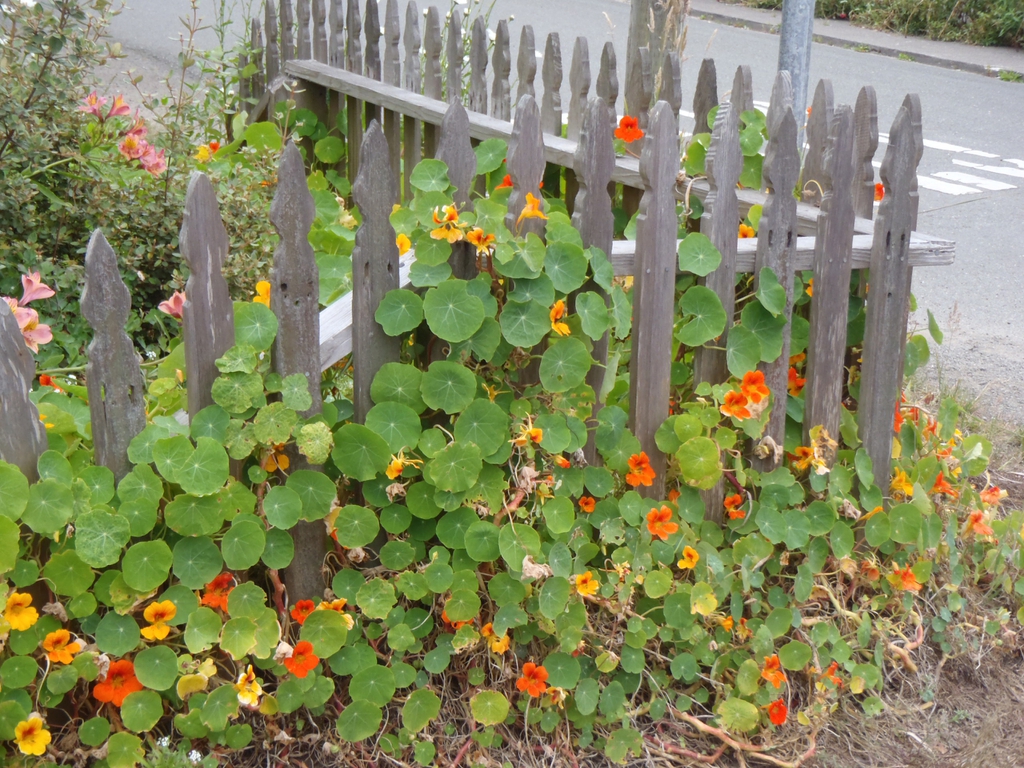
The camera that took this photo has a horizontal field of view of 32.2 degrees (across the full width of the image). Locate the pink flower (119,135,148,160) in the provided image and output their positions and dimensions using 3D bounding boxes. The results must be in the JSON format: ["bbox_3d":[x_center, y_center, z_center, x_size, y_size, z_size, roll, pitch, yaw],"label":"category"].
[{"bbox_3d":[-0.855,-0.534,4.010,0.066,0.061,0.060,6,-16,14],"label":"pink flower"}]

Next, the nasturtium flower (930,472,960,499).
[{"bbox_3d":[0.781,0.189,3.251,0.045,0.050,0.050,-22,3,37],"label":"nasturtium flower"}]

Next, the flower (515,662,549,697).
[{"bbox_3d":[0.031,0.443,2.659,0.048,0.051,0.037,-1,-3,-4],"label":"flower"}]

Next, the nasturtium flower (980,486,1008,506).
[{"bbox_3d":[0.876,0.204,3.221,0.041,0.037,0.045,2,14,-41],"label":"nasturtium flower"}]

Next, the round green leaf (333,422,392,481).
[{"bbox_3d":[-0.233,0.105,2.750,0.090,0.088,0.020,1,-7,2],"label":"round green leaf"}]

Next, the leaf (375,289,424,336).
[{"bbox_3d":[-0.186,-0.118,2.935,0.082,0.080,0.022,-1,-1,-4],"label":"leaf"}]

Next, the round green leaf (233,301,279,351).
[{"bbox_3d":[-0.456,-0.104,3.170,0.079,0.087,0.020,-2,-11,-6],"label":"round green leaf"}]

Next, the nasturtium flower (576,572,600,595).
[{"bbox_3d":[0.124,0.327,2.906,0.042,0.043,0.035,-6,-1,-16],"label":"nasturtium flower"}]

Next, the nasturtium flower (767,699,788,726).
[{"bbox_3d":[0.398,0.492,2.660,0.040,0.042,0.035,-16,3,-35],"label":"nasturtium flower"}]

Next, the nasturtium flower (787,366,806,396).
[{"bbox_3d":[0.494,-0.004,3.153,0.053,0.055,0.040,-4,-2,-14],"label":"nasturtium flower"}]

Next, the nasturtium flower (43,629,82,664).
[{"bbox_3d":[-0.625,0.366,2.470,0.053,0.049,0.040,-1,-8,-3],"label":"nasturtium flower"}]

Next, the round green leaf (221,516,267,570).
[{"bbox_3d":[-0.428,0.256,2.830,0.075,0.080,0.022,2,-21,4],"label":"round green leaf"}]

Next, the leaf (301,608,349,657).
[{"bbox_3d":[-0.328,0.434,3.100,0.082,0.086,0.020,-1,-17,-3],"label":"leaf"}]

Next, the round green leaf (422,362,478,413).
[{"bbox_3d":[-0.107,0.006,3.030,0.094,0.093,0.024,0,-17,-2],"label":"round green leaf"}]

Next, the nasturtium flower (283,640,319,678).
[{"bbox_3d":[-0.334,0.434,2.800,0.055,0.058,0.040,-2,-14,-7],"label":"nasturtium flower"}]

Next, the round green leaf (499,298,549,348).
[{"bbox_3d":[0.020,-0.098,2.900,0.080,0.080,0.020,3,-2,7],"label":"round green leaf"}]

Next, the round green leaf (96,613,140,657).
[{"bbox_3d":[-0.596,0.377,2.680,0.067,0.022,0.069,-2,61,-8],"label":"round green leaf"}]

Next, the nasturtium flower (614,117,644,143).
[{"bbox_3d":[0.230,-0.497,3.480,0.060,0.054,0.040,1,0,2],"label":"nasturtium flower"}]

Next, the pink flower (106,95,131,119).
[{"bbox_3d":[-0.743,-0.524,3.349,0.047,0.041,0.041,-40,3,27],"label":"pink flower"}]

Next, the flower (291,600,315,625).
[{"bbox_3d":[-0.375,0.411,3.190,0.047,0.047,0.045,2,-6,3],"label":"flower"}]

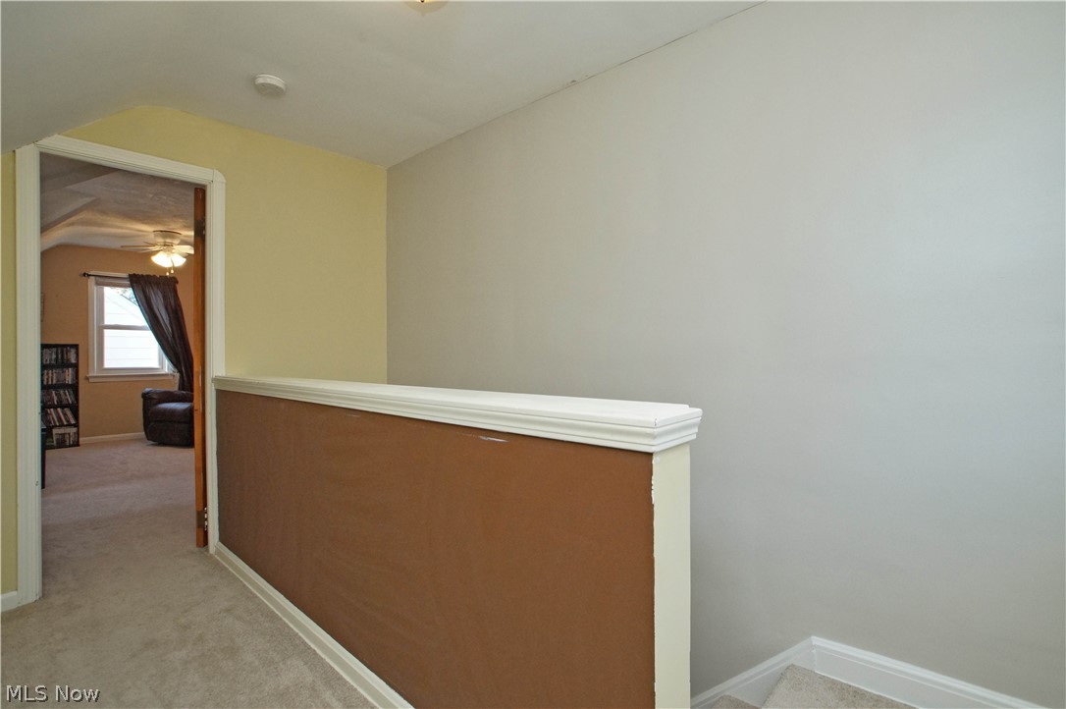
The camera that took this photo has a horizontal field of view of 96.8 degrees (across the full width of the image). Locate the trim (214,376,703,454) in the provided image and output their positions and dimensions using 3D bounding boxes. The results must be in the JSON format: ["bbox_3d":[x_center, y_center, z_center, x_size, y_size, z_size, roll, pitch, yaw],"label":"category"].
[{"bbox_3d":[-0.700,0.151,1.801,2.647,0.073,0.209,0,0,41],"label":"trim"}]

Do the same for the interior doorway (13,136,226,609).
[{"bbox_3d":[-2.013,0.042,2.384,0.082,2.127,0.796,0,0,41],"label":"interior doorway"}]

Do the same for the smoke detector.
[{"bbox_3d":[-1.295,-1.324,2.339,0.131,0.040,0.131,0,0,41],"label":"smoke detector"}]

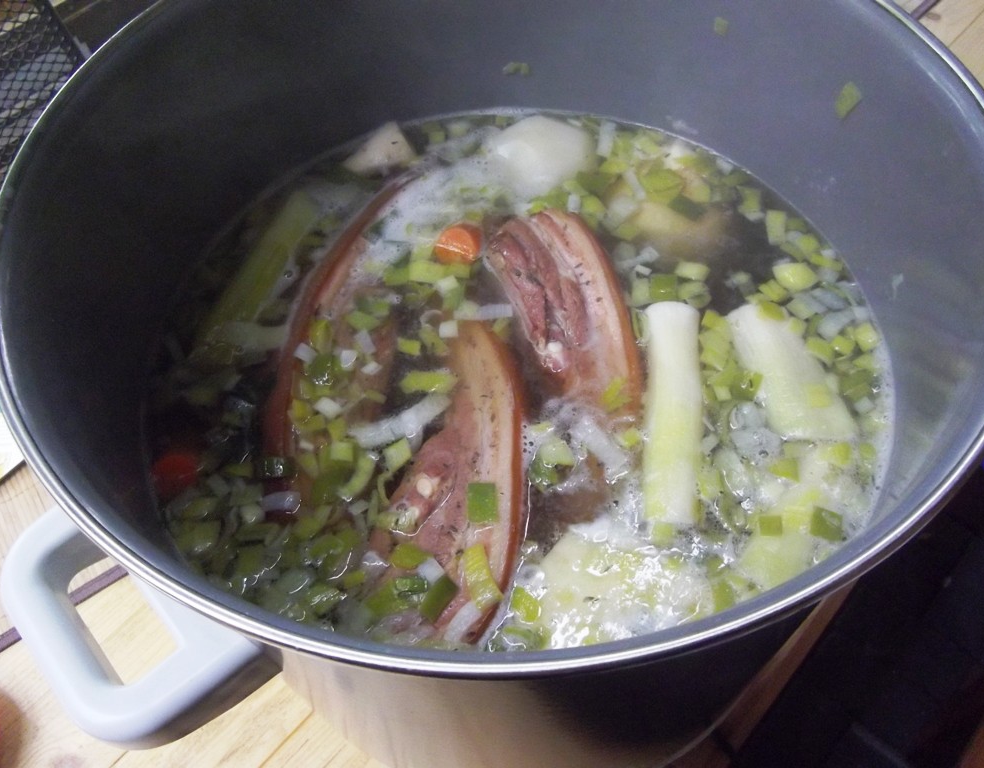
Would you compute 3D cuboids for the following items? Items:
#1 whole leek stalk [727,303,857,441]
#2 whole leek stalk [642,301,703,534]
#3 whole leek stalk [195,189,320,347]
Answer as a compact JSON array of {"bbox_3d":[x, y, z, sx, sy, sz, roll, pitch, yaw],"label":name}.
[{"bbox_3d":[0.119,-0.006,0.325,0.028,0.025,0.063,-13,58,-5],"label":"whole leek stalk"},{"bbox_3d":[0.071,0.009,0.314,0.021,0.021,0.098,5,58,6],"label":"whole leek stalk"},{"bbox_3d":[-0.105,-0.055,0.372,0.020,0.019,0.089,14,59,11],"label":"whole leek stalk"}]

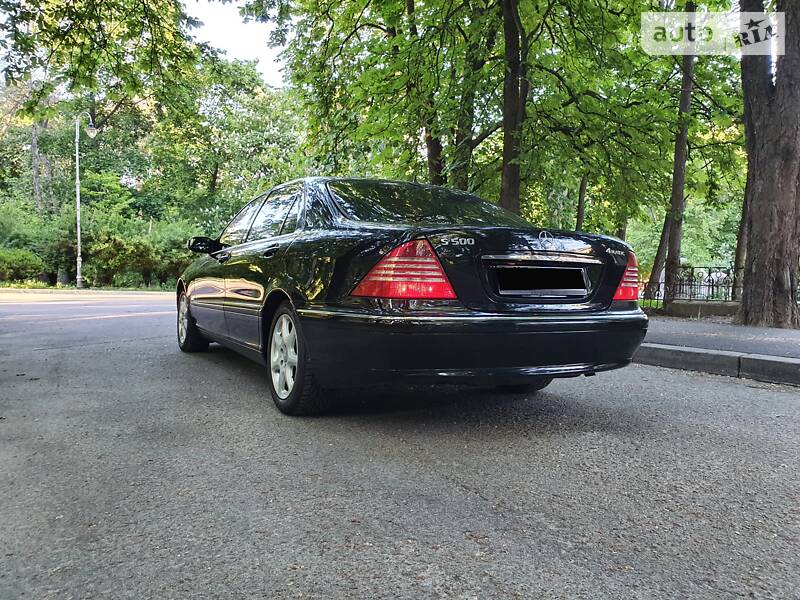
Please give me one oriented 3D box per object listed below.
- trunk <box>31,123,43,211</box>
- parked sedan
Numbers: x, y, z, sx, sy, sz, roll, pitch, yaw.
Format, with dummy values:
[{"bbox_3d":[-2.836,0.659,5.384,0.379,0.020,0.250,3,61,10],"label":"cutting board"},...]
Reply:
[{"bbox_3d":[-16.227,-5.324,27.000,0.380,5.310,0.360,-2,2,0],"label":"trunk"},{"bbox_3d":[-0.539,-0.140,4.895,1.860,1.450,5.030,0,3,-30],"label":"parked sedan"}]

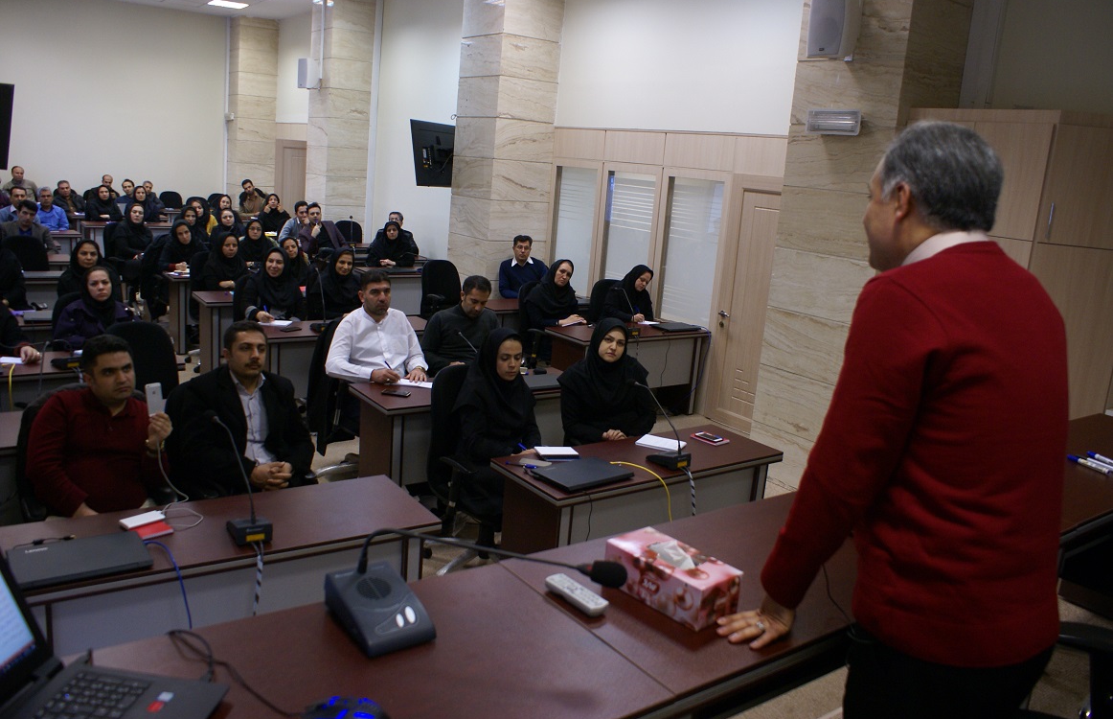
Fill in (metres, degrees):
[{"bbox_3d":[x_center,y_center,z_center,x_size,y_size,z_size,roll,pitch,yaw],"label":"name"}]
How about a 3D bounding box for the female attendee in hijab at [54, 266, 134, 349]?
[{"bbox_3d":[-2.779,0.017,5.114,0.540,1.220,0.750,-4,16,-35],"label":"female attendee in hijab"}]

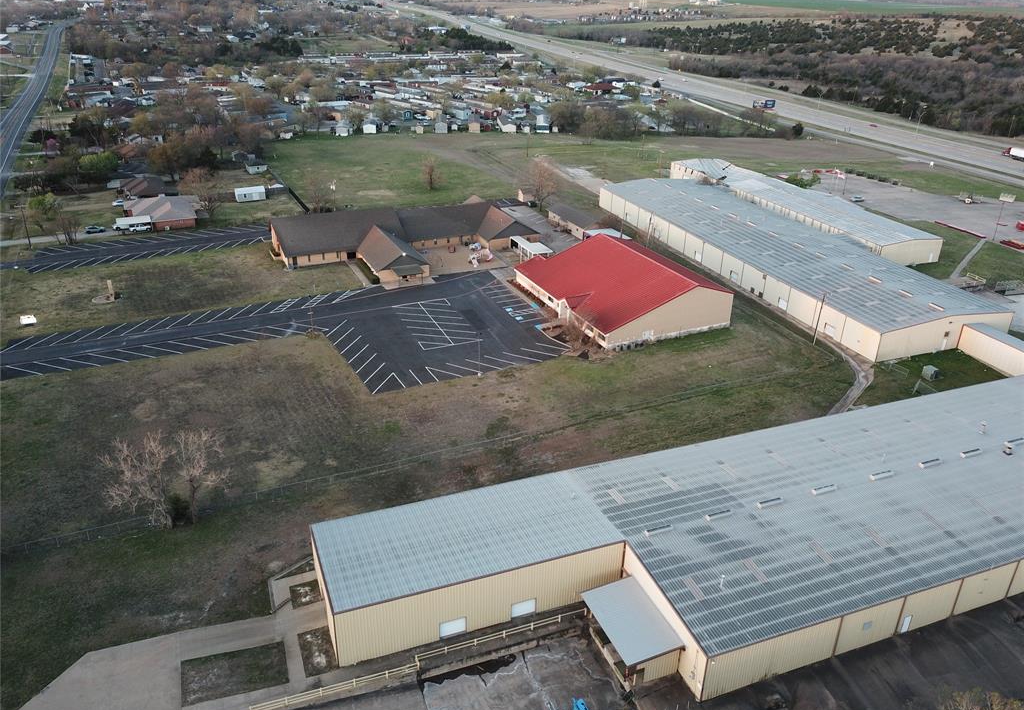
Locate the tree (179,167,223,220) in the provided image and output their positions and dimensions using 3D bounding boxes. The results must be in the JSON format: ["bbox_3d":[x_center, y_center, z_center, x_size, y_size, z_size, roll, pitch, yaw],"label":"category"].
[{"bbox_3d":[-80.195,-42.377,202.585,11.063,13.437,10.510,-9,28,-20],"label":"tree"}]

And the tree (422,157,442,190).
[{"bbox_3d":[-24.707,-55.106,234.674,5.797,9.906,5.508,-2,26,-6],"label":"tree"}]

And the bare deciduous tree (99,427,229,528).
[{"bbox_3d":[-39.288,14.713,88.920,13.200,12.500,9.500,1,26,0],"label":"bare deciduous tree"}]

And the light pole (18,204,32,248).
[{"bbox_3d":[-112.698,-29.401,178.079,2.200,10.627,0.600,1,26,0],"label":"light pole"}]

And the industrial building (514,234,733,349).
[{"bbox_3d":[21.566,-14.789,155.476,27.982,8.892,36.656,-11,29,-23],"label":"industrial building"}]

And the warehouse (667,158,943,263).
[{"bbox_3d":[77.285,-42.905,217.772,18.949,6.375,91.344,-8,28,-18],"label":"warehouse"}]

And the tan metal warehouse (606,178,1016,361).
[{"bbox_3d":[59.798,-26.449,183.427,32.441,6.500,106.064,-9,28,-19],"label":"tan metal warehouse"}]

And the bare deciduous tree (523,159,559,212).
[{"bbox_3d":[8.334,-47.274,214.390,9.478,14.847,9.004,2,26,2],"label":"bare deciduous tree"}]

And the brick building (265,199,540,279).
[{"bbox_3d":[-23.114,-28.273,181.891,61.500,8.300,40.000,-10,28,-21],"label":"brick building"}]

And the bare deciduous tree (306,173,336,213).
[{"bbox_3d":[-53.247,-43.822,209.641,7.632,10.733,7.251,-5,27,-13],"label":"bare deciduous tree"}]

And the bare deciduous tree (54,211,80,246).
[{"bbox_3d":[-105.660,-29.886,182.439,5.219,7.897,4.958,-14,30,-28],"label":"bare deciduous tree"}]

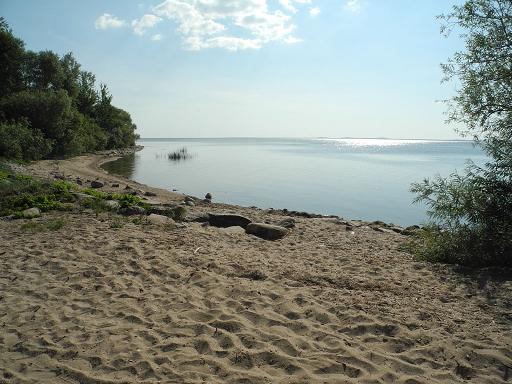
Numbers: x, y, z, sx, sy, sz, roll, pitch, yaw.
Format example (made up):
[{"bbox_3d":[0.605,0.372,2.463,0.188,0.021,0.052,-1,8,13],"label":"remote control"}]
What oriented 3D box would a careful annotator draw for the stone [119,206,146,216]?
[{"bbox_3d":[-3.012,0.458,10.098,0.639,0.187,0.415,2,7,10],"label":"stone"}]

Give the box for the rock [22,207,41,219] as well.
[{"bbox_3d":[-5.246,0.479,9.675,0.411,0.214,0.329,0,7,0],"label":"rock"}]

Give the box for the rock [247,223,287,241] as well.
[{"bbox_3d":[0.210,0.695,7.566,0.672,0.262,0.403,4,8,30],"label":"rock"}]

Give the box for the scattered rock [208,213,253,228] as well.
[{"bbox_3d":[-0.535,0.584,8.682,0.825,0.248,0.495,3,8,20],"label":"scattered rock"}]

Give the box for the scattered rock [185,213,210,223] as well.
[{"bbox_3d":[-1.304,0.563,9.227,0.541,0.171,0.352,2,7,10],"label":"scattered rock"}]

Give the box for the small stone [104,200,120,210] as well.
[{"bbox_3d":[-3.768,0.352,10.874,0.411,0.233,0.309,0,7,0],"label":"small stone"}]

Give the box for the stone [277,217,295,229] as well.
[{"bbox_3d":[0.607,0.637,8.517,0.361,0.186,0.289,0,7,0],"label":"stone"}]

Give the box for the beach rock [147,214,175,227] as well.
[{"bbox_3d":[-2.033,0.583,8.812,0.538,0.211,0.350,2,8,15],"label":"beach rock"}]

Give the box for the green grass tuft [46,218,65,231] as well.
[{"bbox_3d":[-3.984,0.643,8.227,0.348,0.196,0.313,0,7,0],"label":"green grass tuft"}]

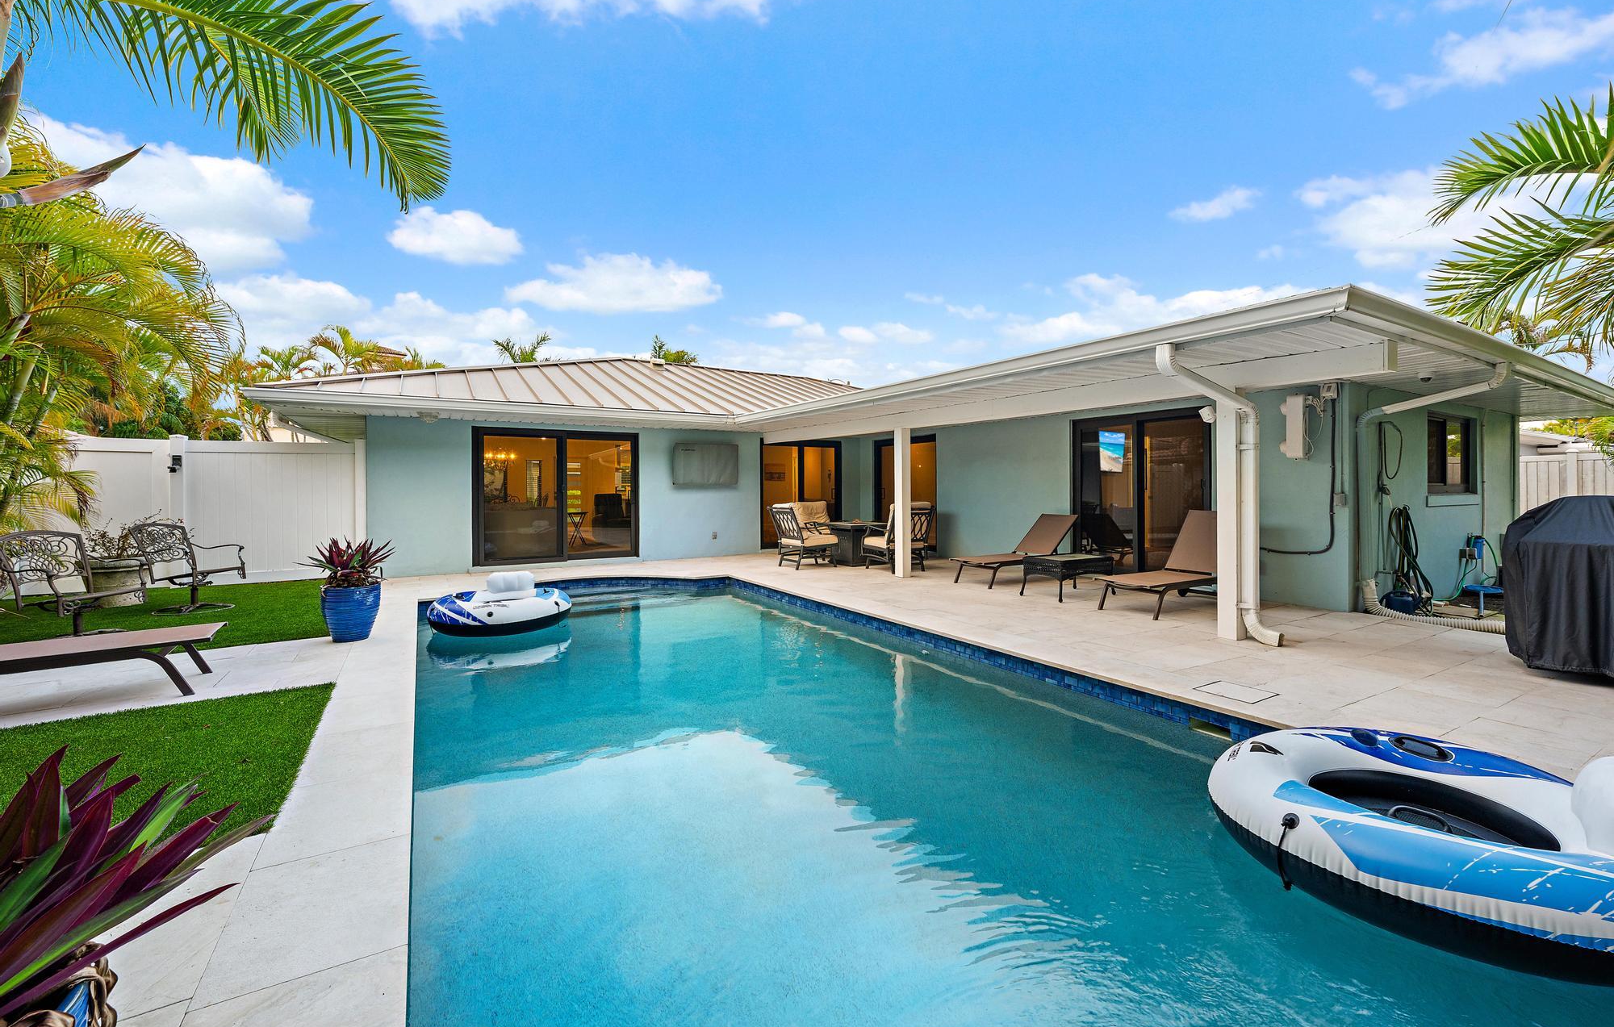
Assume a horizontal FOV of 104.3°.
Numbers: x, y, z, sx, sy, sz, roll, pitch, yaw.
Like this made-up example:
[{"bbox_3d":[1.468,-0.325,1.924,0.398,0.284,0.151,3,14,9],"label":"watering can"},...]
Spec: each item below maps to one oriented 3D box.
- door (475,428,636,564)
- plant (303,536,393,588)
[{"bbox_3d":[-3.817,-0.275,9.741,2.430,2.030,0.130,-2,3,-32],"label":"door"},{"bbox_3d":[-3.701,0.397,5.060,0.580,0.385,0.570,-2,3,-32],"label":"plant"}]

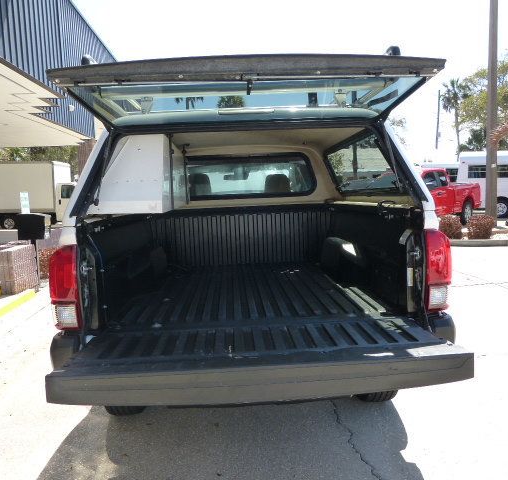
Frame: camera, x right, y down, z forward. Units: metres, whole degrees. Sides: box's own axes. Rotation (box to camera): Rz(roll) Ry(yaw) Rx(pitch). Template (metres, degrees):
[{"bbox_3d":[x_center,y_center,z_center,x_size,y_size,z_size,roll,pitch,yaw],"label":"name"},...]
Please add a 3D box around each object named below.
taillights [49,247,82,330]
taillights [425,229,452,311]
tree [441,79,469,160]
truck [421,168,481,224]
[{"bbox_3d":[-0.793,0.186,2.018,0.150,0.375,0.170,-2,6,-2],"label":"taillights"},{"bbox_3d":[0.794,0.128,2.091,0.150,0.375,0.170,-2,6,-2],"label":"taillights"},{"bbox_3d":[19.238,-9.614,44.606,2.800,11.589,2.800,1,6,22],"label":"tree"},{"bbox_3d":[5.476,-1.350,15.498,5.850,1.920,2.080,-7,8,-41],"label":"truck"}]

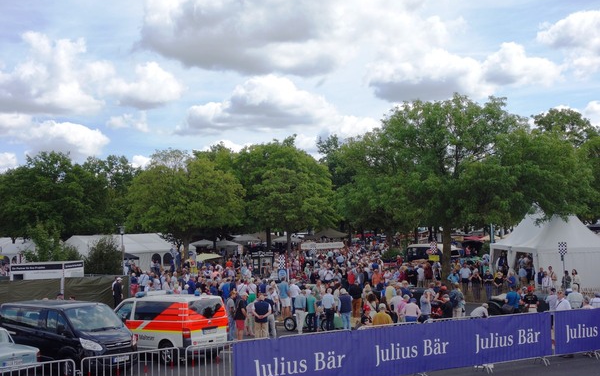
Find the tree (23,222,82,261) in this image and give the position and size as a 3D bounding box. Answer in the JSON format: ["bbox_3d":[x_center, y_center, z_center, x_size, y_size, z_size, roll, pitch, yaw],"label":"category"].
[{"bbox_3d":[-15.243,4.479,46.858,3.500,4.614,3.400,-1,-3,0],"label":"tree"}]

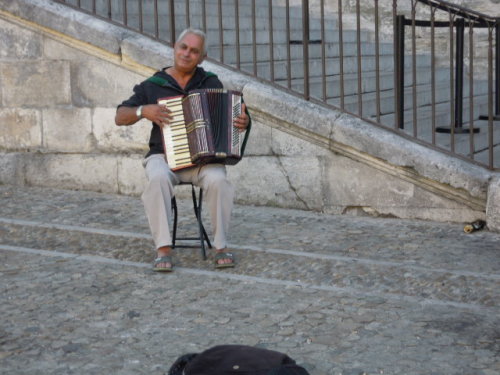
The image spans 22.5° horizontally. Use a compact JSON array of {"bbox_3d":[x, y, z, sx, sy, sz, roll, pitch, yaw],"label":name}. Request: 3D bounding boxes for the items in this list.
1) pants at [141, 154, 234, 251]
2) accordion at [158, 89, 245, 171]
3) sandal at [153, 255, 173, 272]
[{"bbox_3d":[-0.360,0.045,7.000,0.500,0.530,0.600,-2,7,-5],"label":"pants"},{"bbox_3d":[-0.258,-0.320,6.900,0.465,0.430,0.220,-5,-3,-1],"label":"accordion"},{"bbox_3d":[-0.465,0.391,6.800,0.110,0.085,0.280,-2,7,0],"label":"sandal"}]

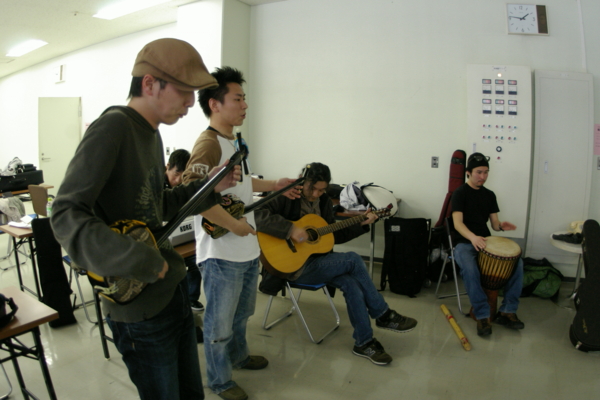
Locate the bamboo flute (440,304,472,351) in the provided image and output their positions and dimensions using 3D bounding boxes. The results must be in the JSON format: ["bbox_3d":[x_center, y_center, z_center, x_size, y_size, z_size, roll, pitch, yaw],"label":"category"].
[{"bbox_3d":[1.125,0.907,3.023,0.050,0.050,0.720,0,9,5],"label":"bamboo flute"}]

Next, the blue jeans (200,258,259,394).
[{"bbox_3d":[-0.393,0.649,2.320,0.340,0.840,0.420,5,9,30],"label":"blue jeans"}]

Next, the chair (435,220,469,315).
[{"bbox_3d":[1.424,0.518,3.400,0.460,0.760,0.480,-2,8,-16],"label":"chair"}]

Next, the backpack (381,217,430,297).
[{"bbox_3d":[0.941,0.508,3.680,0.400,0.700,0.260,1,8,9],"label":"backpack"}]

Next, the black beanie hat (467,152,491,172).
[{"bbox_3d":[1.388,-0.292,3.240,0.180,0.165,0.215,-3,9,-20],"label":"black beanie hat"}]

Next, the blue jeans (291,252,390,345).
[{"bbox_3d":[0.231,0.630,2.870,0.760,0.550,0.400,4,9,28],"label":"blue jeans"}]

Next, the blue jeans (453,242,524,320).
[{"bbox_3d":[1.443,0.567,3.261,0.450,0.500,0.580,-3,9,-17],"label":"blue jeans"}]

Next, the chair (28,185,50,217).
[{"bbox_3d":[-3.379,0.270,5.043,0.450,0.770,0.480,6,10,34],"label":"chair"}]

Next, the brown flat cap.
[{"bbox_3d":[-0.428,-0.458,1.420,0.275,0.140,0.195,9,9,7],"label":"brown flat cap"}]

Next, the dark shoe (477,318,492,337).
[{"bbox_3d":[1.335,0.879,3.034,0.105,0.110,0.280,1,9,9],"label":"dark shoe"}]

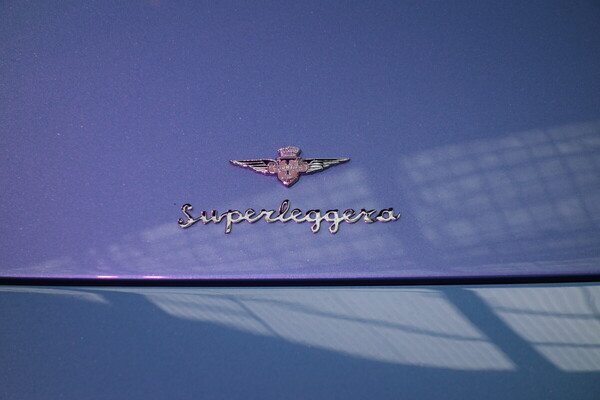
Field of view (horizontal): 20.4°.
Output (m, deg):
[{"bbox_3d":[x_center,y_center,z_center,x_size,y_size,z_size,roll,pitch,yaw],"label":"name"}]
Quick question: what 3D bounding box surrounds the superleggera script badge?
[{"bbox_3d":[-0.008,0.013,1.250,0.166,0.006,0.028,0,53,0],"label":"superleggera script badge"}]

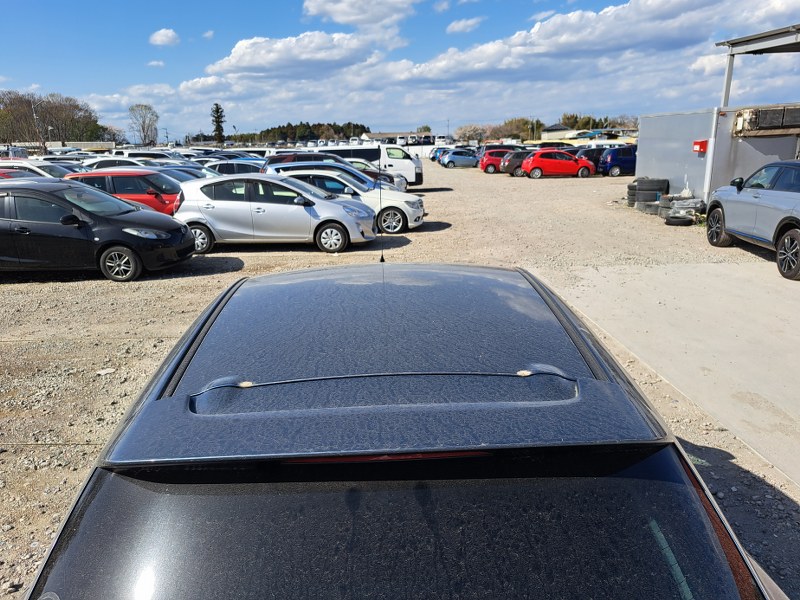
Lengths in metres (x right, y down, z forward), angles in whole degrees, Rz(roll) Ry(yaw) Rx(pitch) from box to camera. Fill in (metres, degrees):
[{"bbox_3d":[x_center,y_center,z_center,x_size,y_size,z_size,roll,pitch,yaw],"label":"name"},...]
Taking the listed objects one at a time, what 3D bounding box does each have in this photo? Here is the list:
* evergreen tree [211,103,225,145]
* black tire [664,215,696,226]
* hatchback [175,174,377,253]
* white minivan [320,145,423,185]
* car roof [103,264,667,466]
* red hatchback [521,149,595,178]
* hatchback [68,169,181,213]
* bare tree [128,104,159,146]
[{"bbox_3d":[-46.058,-44.450,140.027,3.357,11.105,3.357,-6,16,-16],"label":"evergreen tree"},{"bbox_3d":[6.366,-1.797,12.610,0.650,0.190,0.650,6,17,26],"label":"black tire"},{"bbox_3d":[-2.427,-1.801,11.121,3.995,1.445,1.695,-1,16,3],"label":"hatchback"},{"bbox_3d":[-1.321,-5.848,24.509,4.695,1.980,1.695,-1,16,2],"label":"white minivan"},{"bbox_3d":[-0.047,0.079,1.762,1.176,0.170,1.392,-2,16,-1],"label":"car roof"},{"bbox_3d":[8.574,-7.326,29.803,3.900,1.475,1.695,0,16,5],"label":"red hatchback"},{"bbox_3d":[-6.412,-2.488,13.835,3.850,1.510,1.695,-1,16,2],"label":"hatchback"},{"bbox_3d":[-64.735,-43.946,140.027,7.193,11.105,7.193,-8,17,-22],"label":"bare tree"}]

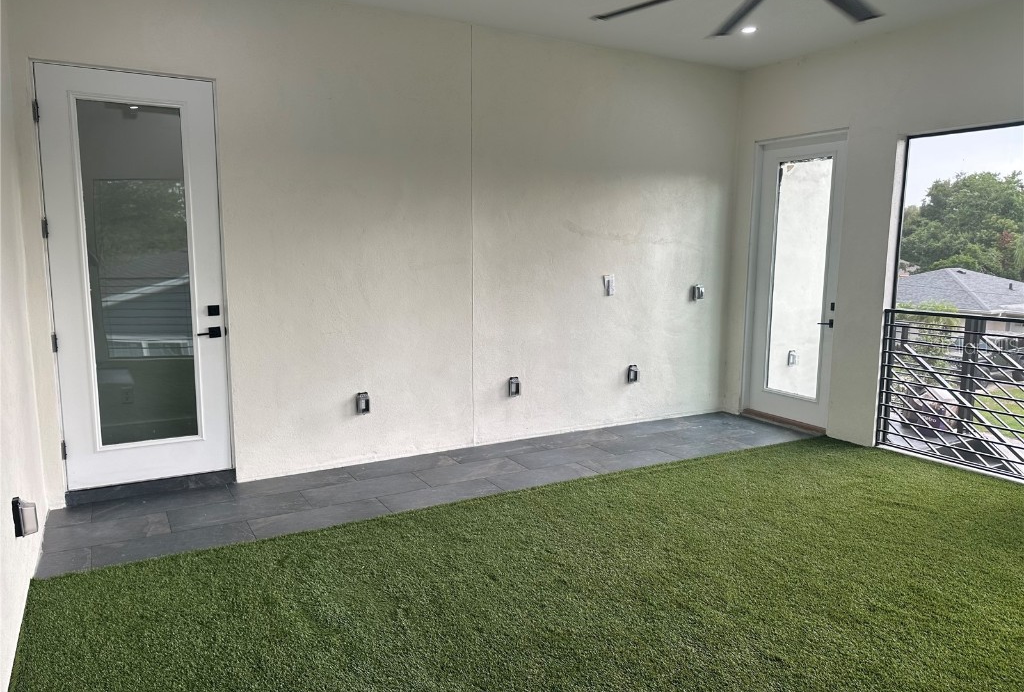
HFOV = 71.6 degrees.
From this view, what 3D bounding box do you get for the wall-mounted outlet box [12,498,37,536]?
[{"bbox_3d":[-1.973,0.687,2.886,0.073,0.142,0.090,-4,9,-30],"label":"wall-mounted outlet box"}]

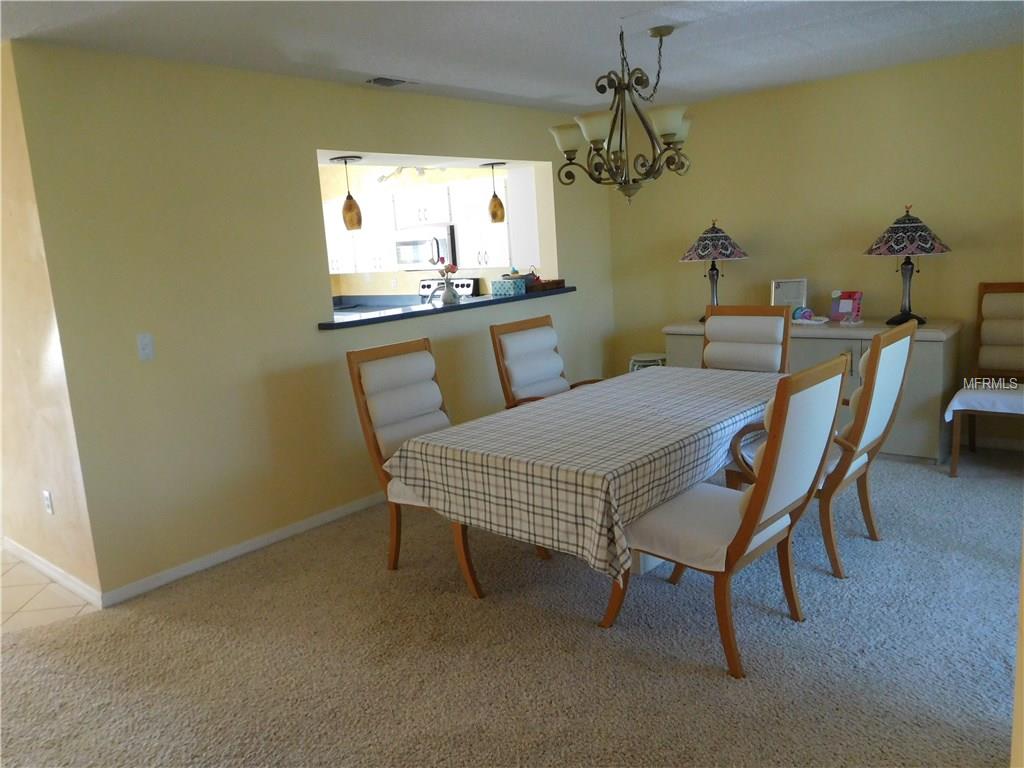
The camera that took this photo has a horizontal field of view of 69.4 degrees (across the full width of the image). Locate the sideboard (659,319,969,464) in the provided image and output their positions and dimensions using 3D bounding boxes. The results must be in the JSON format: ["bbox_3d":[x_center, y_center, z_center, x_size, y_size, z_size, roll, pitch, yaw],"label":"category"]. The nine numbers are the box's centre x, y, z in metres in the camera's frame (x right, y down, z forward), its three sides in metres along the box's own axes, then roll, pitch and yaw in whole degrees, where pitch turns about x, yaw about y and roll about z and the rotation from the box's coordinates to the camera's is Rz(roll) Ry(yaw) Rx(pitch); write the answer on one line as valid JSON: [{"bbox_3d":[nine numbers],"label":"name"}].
[{"bbox_3d":[2.066,-0.013,5.298,1.890,0.800,0.500,6,14,39],"label":"sideboard"}]

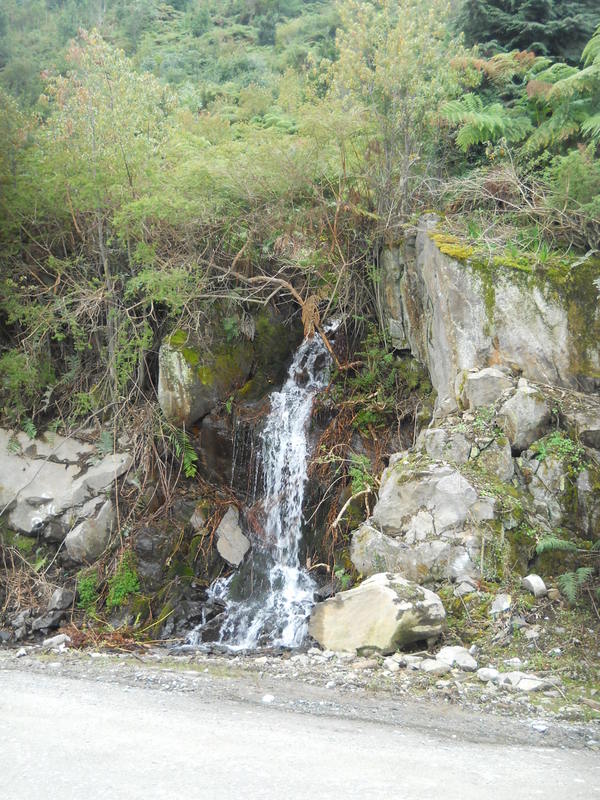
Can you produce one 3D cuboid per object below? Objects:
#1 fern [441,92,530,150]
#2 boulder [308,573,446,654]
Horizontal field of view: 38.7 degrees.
[{"bbox_3d":[2.000,-3.000,9.200,0.950,0.550,0.800,0,-4,6],"label":"fern"},{"bbox_3d":[0.660,1.810,7.350,1.120,0.630,0.800,-1,-4,11],"label":"boulder"}]

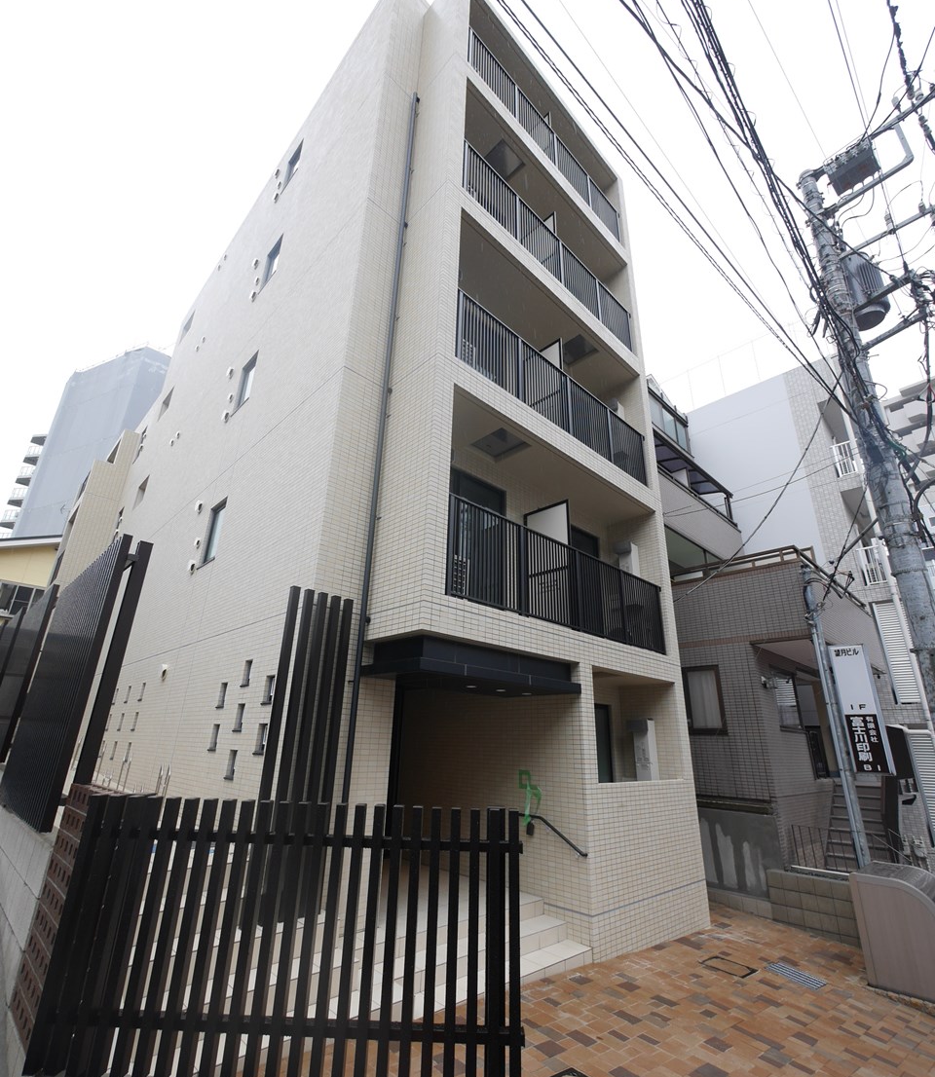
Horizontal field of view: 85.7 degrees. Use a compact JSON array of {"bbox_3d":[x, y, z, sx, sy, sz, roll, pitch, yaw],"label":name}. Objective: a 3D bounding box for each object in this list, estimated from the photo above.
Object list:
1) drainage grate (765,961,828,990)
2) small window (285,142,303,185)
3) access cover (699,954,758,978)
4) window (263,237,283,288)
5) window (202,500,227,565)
[{"bbox_3d":[3.324,4.430,5.090,0.310,0.030,0.465,22,-26,-35],"label":"drainage grate"},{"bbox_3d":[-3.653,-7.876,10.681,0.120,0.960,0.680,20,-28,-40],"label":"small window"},{"bbox_3d":[2.663,4.373,5.134,0.375,0.030,0.425,25,-30,-39],"label":"access cover"},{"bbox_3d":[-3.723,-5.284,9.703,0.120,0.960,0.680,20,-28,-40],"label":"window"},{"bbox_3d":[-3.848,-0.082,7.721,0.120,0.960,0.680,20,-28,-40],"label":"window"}]

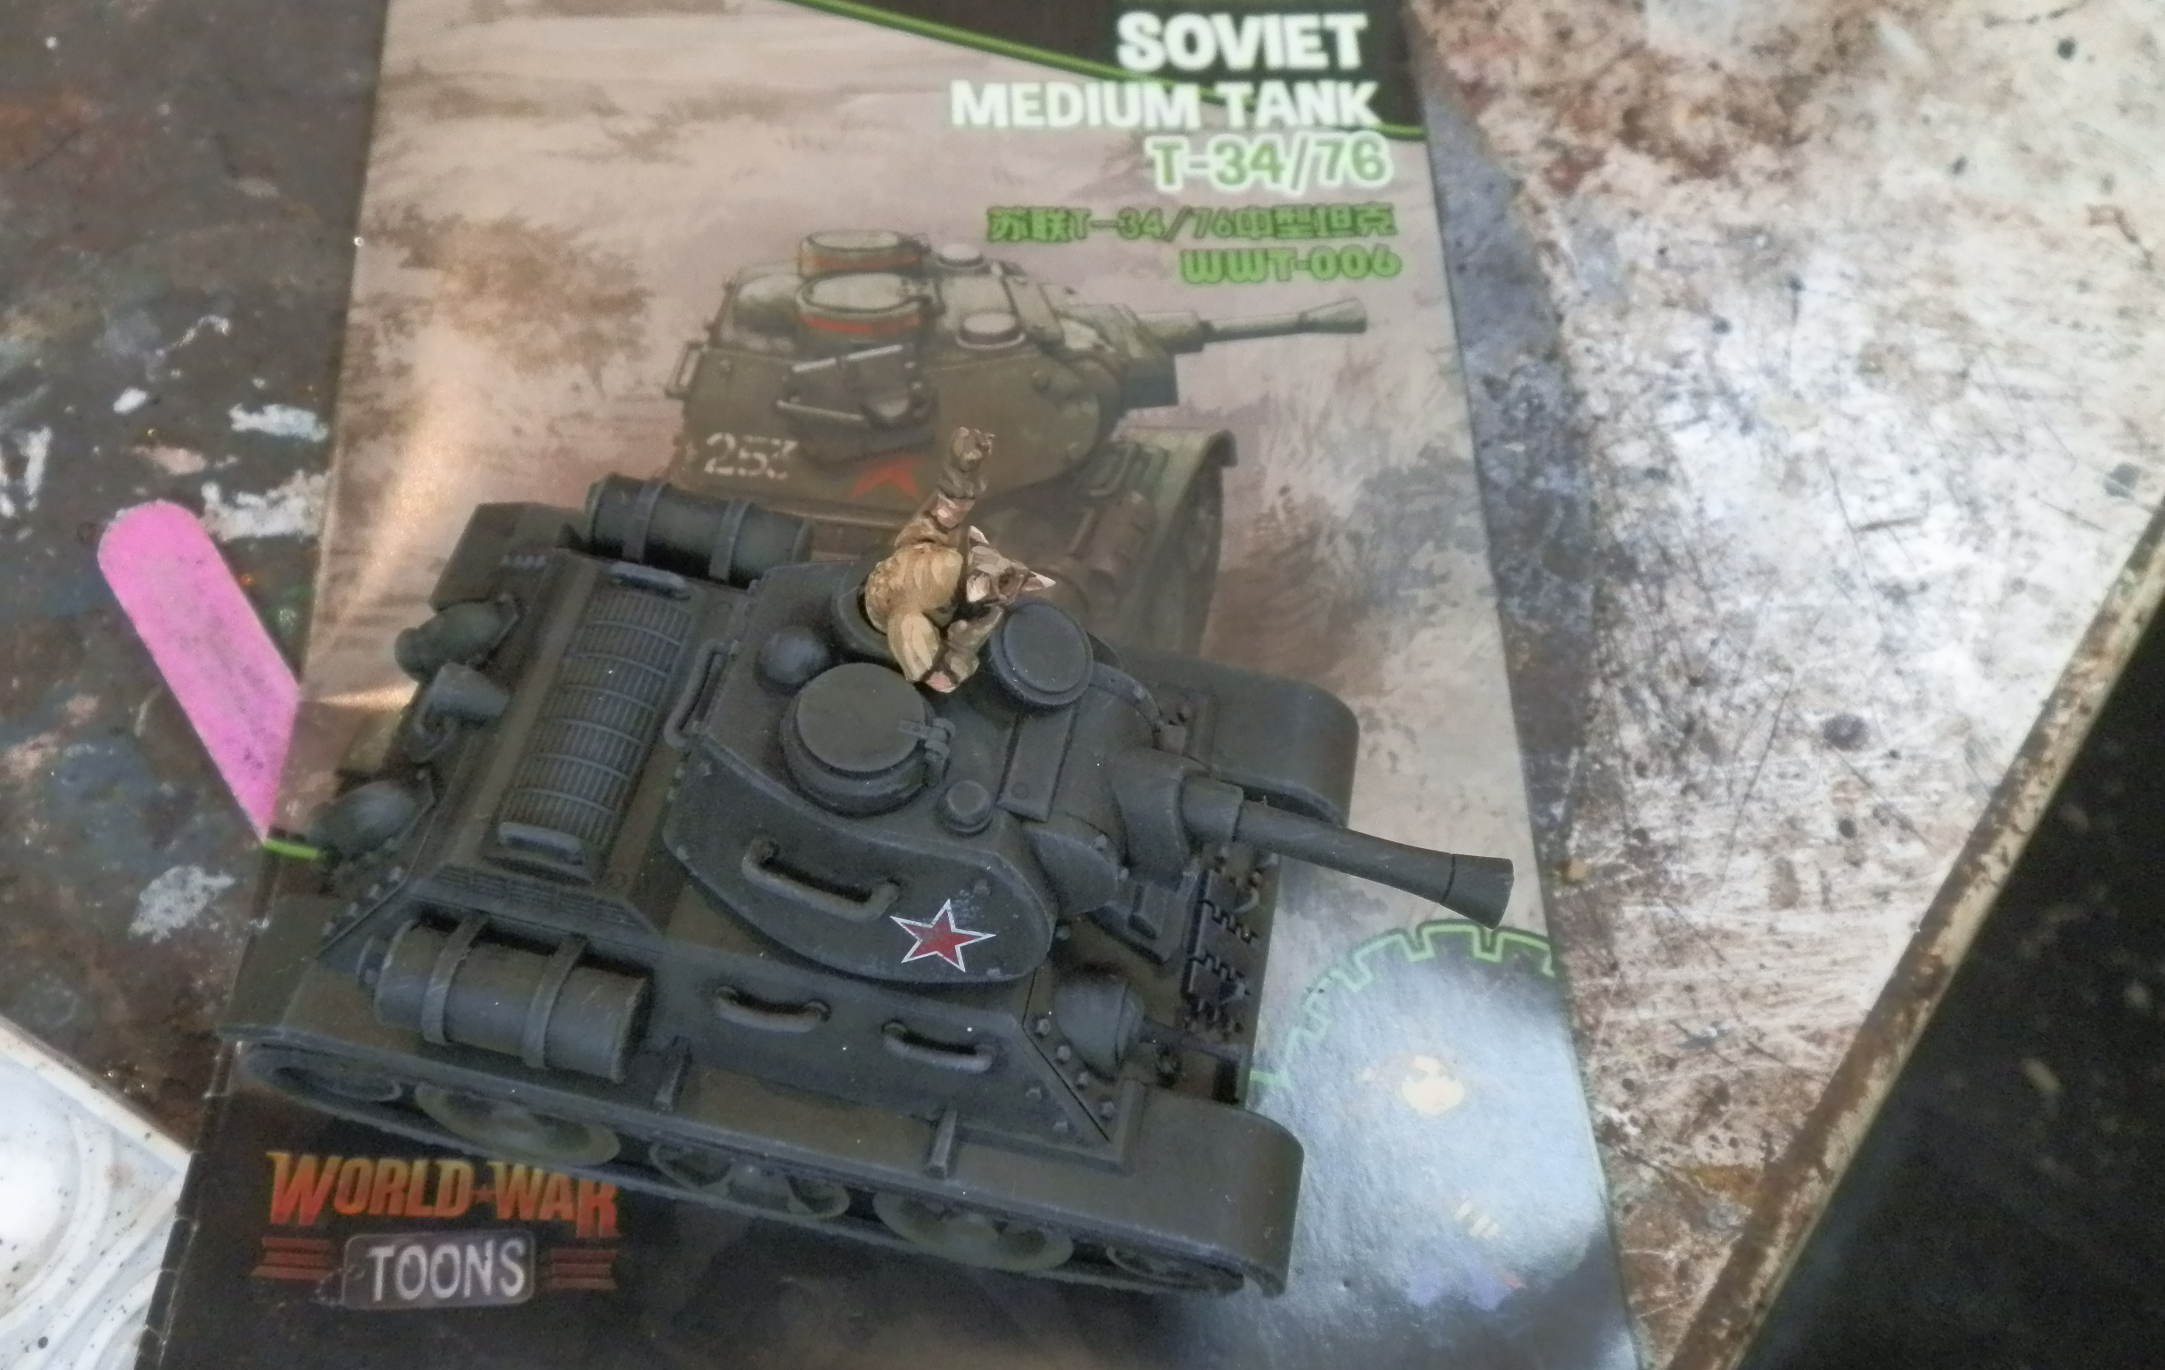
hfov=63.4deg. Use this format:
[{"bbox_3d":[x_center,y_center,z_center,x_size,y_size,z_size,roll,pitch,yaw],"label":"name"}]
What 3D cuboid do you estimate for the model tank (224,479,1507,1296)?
[{"bbox_3d":[-0.018,0.014,0.163,0.106,0.059,0.059,13,57,-1],"label":"model tank"}]

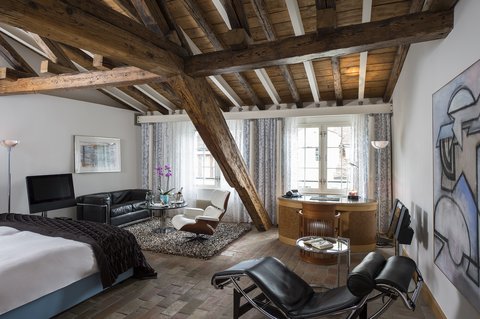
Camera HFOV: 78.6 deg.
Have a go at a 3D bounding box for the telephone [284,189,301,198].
[{"bbox_3d":[0.903,0.586,5.048,0.220,0.120,0.200,0,0,15],"label":"telephone"}]

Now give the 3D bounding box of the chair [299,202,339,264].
[{"bbox_3d":[1.123,0.991,4.128,0.560,0.810,0.550,0,0,17],"label":"chair"}]

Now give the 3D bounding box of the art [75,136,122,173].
[{"bbox_3d":[-2.970,-0.070,6.220,0.040,0.740,1.080,0,0,25],"label":"art"}]

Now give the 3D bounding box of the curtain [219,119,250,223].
[{"bbox_3d":[-0.120,0.245,6.413,0.770,2.280,0.140,0,0,20],"label":"curtain"}]

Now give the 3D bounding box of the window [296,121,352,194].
[{"bbox_3d":[1.712,-0.041,5.994,1.120,1.520,0.120,0,0,20],"label":"window"}]

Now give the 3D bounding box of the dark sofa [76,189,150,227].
[{"bbox_3d":[-2.608,1.025,6.242,0.710,0.690,1.320,0,0,20],"label":"dark sofa"}]

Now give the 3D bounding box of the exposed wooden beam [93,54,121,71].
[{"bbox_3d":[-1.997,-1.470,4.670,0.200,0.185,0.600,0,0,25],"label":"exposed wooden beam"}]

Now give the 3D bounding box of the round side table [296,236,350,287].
[{"bbox_3d":[0.800,1.100,2.800,0.520,0.600,0.520,0,0,19],"label":"round side table"}]

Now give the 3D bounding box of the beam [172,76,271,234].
[{"bbox_3d":[-0.130,0.075,4.740,0.240,3.350,0.350,0,43,29],"label":"beam"}]

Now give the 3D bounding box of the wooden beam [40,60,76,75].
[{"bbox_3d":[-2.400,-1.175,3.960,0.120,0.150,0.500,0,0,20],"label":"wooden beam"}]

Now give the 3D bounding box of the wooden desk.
[{"bbox_3d":[1.370,1.020,4.680,1.530,0.720,0.780,0,0,19],"label":"wooden desk"}]

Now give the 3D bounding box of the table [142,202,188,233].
[{"bbox_3d":[-1.433,1.114,5.606,0.850,0.470,0.850,0,0,0],"label":"table"}]

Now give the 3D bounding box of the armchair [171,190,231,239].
[{"bbox_3d":[-0.690,0.945,5.020,0.840,0.830,0.830,0,0,-24],"label":"armchair"}]

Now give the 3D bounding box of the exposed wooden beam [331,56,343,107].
[{"bbox_3d":[1.610,-1.280,4.830,0.130,0.140,1.850,0,-14,21],"label":"exposed wooden beam"}]

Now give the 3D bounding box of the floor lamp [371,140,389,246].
[{"bbox_3d":[2.368,0.542,4.951,0.290,1.730,0.290,0,0,20],"label":"floor lamp"}]

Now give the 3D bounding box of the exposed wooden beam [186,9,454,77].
[{"bbox_3d":[0.545,-1.080,2.960,2.620,0.215,0.220,0,0,29],"label":"exposed wooden beam"}]

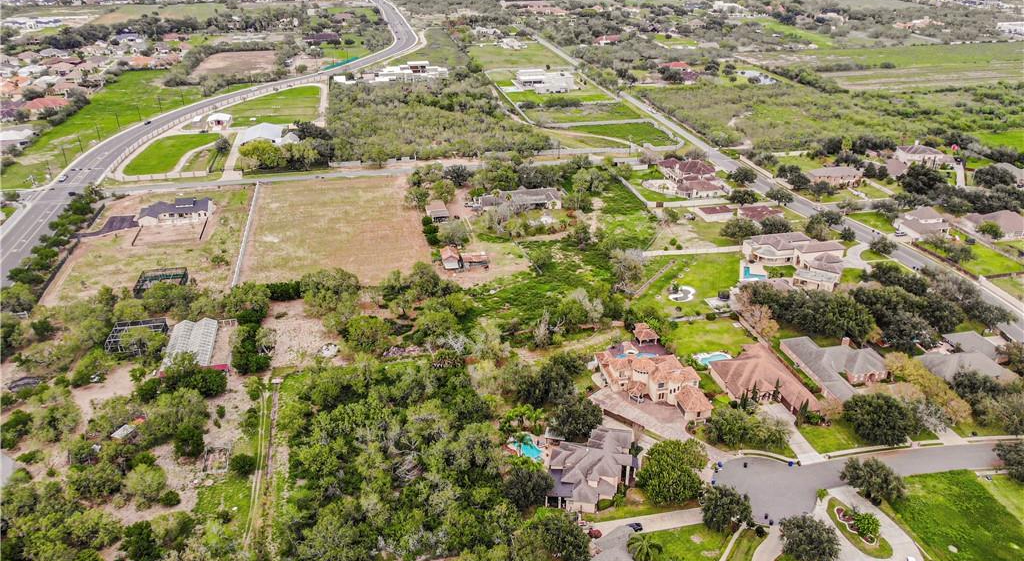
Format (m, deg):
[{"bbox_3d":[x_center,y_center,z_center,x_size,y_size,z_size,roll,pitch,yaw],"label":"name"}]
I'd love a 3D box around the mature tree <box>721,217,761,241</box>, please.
[{"bbox_3d":[96.800,-21.283,301.153,15.000,9.000,15.000,0,28,0],"label":"mature tree"}]

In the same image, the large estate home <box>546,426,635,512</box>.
[{"bbox_3d":[20.594,44.707,177.477,21.000,8.500,26.500,4,28,7],"label":"large estate home"}]

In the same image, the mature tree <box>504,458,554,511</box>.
[{"bbox_3d":[4.078,48.468,166.349,11.600,12.300,11.600,0,28,0],"label":"mature tree"}]

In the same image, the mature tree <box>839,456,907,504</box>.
[{"bbox_3d":[87.166,48.406,171.474,14.300,7.600,14.300,0,28,0],"label":"mature tree"}]

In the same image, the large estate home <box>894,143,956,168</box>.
[{"bbox_3d":[229.895,-69.874,392.827,27.000,8.800,21.000,-4,28,-7],"label":"large estate home"}]

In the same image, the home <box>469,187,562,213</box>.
[{"bbox_3d":[4.601,-37.787,319.598,38.000,6.200,19.500,-4,28,-7],"label":"home"}]

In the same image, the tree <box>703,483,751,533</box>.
[{"bbox_3d":[48.705,52.138,160.828,10.800,11.000,10.800,0,28,0],"label":"tree"}]

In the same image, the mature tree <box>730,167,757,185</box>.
[{"bbox_3d":[109.286,-48.519,337.178,12.200,9.000,12.200,0,28,0],"label":"mature tree"}]

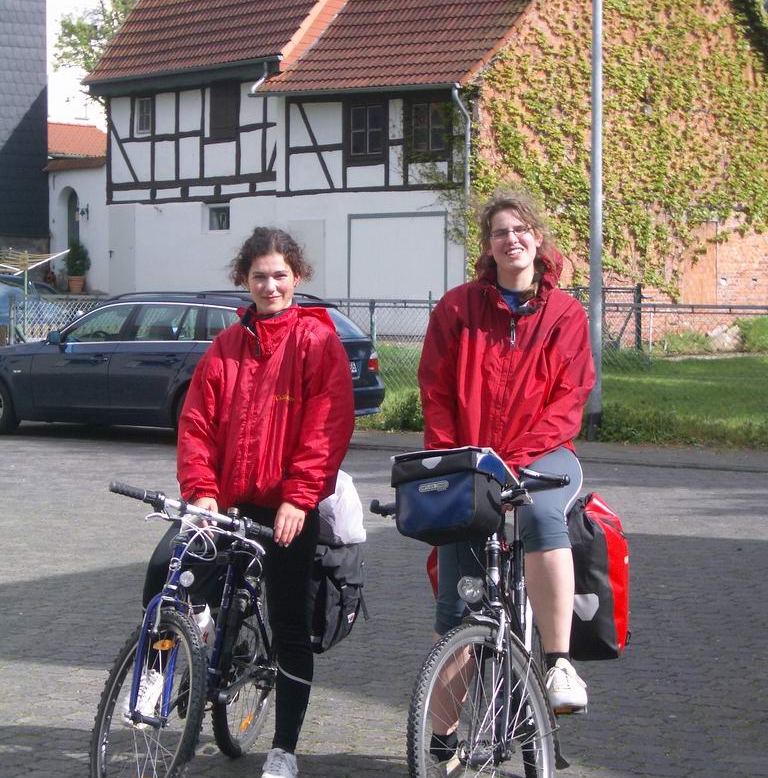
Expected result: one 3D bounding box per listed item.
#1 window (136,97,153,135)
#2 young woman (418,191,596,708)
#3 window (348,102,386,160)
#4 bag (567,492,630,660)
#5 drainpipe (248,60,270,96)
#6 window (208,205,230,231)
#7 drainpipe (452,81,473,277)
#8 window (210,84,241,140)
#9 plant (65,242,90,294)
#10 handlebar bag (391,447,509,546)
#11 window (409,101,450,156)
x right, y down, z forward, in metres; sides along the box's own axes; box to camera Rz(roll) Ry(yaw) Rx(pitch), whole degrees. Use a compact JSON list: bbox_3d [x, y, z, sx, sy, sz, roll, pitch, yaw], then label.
[{"bbox_3d":[-4.748,-5.403,43.400,0.120,0.720,0.520,-2,4,-41],"label":"window"},{"bbox_3d":[0.353,0.338,6.250,0.540,1.800,0.660,0,3,7],"label":"young woman"},{"bbox_3d":[-0.289,-4.535,38.400,0.880,0.970,0.130,3,4,44],"label":"window"},{"bbox_3d":[0.637,0.558,6.660,0.200,0.470,0.320,1,3,12],"label":"bag"},{"bbox_3d":[-2.286,-5.684,40.200,0.420,0.680,0.140,-2,4,-41],"label":"drainpipe"},{"bbox_3d":[-3.119,-3.232,41.500,0.120,0.480,0.630,-2,4,-41],"label":"window"},{"bbox_3d":[1.287,-2.918,36.600,0.110,4.400,0.380,3,4,44],"label":"drainpipe"},{"bbox_3d":[-3.009,-5.255,41.300,0.120,1.020,0.970,-2,4,-41],"label":"window"},{"bbox_3d":[-6.021,-2.387,43.000,0.510,1.020,0.510,0,3,0],"label":"plant"},{"bbox_3d":[0.167,0.275,5.650,0.250,0.225,0.180,-8,-11,32],"label":"handlebar bag"},{"bbox_3d":[0.777,-4.451,37.400,0.920,0.900,0.130,3,4,44],"label":"window"}]

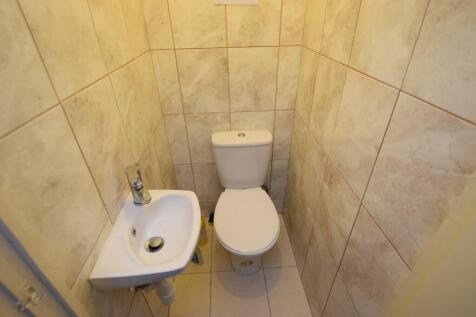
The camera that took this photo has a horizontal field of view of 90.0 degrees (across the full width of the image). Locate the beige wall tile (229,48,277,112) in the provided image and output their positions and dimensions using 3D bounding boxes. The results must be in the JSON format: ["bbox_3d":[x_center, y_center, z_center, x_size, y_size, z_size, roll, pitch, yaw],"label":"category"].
[{"bbox_3d":[0.084,-0.432,1.326,0.270,0.350,0.010,-3,32,-2],"label":"beige wall tile"}]

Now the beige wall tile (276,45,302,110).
[{"bbox_3d":[0.278,-0.441,1.333,0.118,0.350,0.010,-3,32,-2],"label":"beige wall tile"}]

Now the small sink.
[{"bbox_3d":[-0.246,0.250,0.762,0.267,0.125,0.332,-3,32,-2],"label":"small sink"}]

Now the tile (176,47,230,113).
[{"bbox_3d":[-0.185,-0.419,1.315,0.269,0.350,0.010,-3,32,-2],"label":"tile"}]

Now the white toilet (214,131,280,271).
[{"bbox_3d":[0.042,0.312,1.404,0.360,0.763,0.632,-3,32,-2],"label":"white toilet"}]

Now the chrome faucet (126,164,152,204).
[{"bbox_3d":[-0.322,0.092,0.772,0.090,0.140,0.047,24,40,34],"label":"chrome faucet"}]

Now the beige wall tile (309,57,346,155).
[{"bbox_3d":[0.364,-0.234,1.002,0.010,0.350,0.271,-3,32,-2],"label":"beige wall tile"}]

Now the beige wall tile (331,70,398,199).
[{"bbox_3d":[0.380,-0.088,0.770,0.010,0.350,0.278,-3,32,-2],"label":"beige wall tile"}]

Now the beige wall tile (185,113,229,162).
[{"bbox_3d":[-0.178,-0.121,1.503,0.269,0.354,0.010,-3,32,-2],"label":"beige wall tile"}]

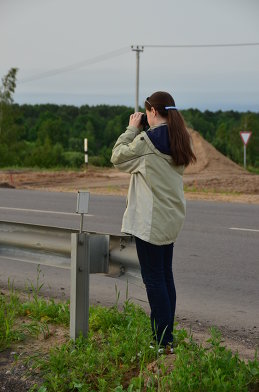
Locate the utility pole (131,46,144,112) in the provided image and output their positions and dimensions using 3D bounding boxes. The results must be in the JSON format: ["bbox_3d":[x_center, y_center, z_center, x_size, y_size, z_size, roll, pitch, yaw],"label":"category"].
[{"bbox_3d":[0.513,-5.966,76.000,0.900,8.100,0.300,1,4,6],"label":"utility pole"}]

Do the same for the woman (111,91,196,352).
[{"bbox_3d":[0.154,0.163,7.300,0.500,1.680,0.470,3,5,34],"label":"woman"}]

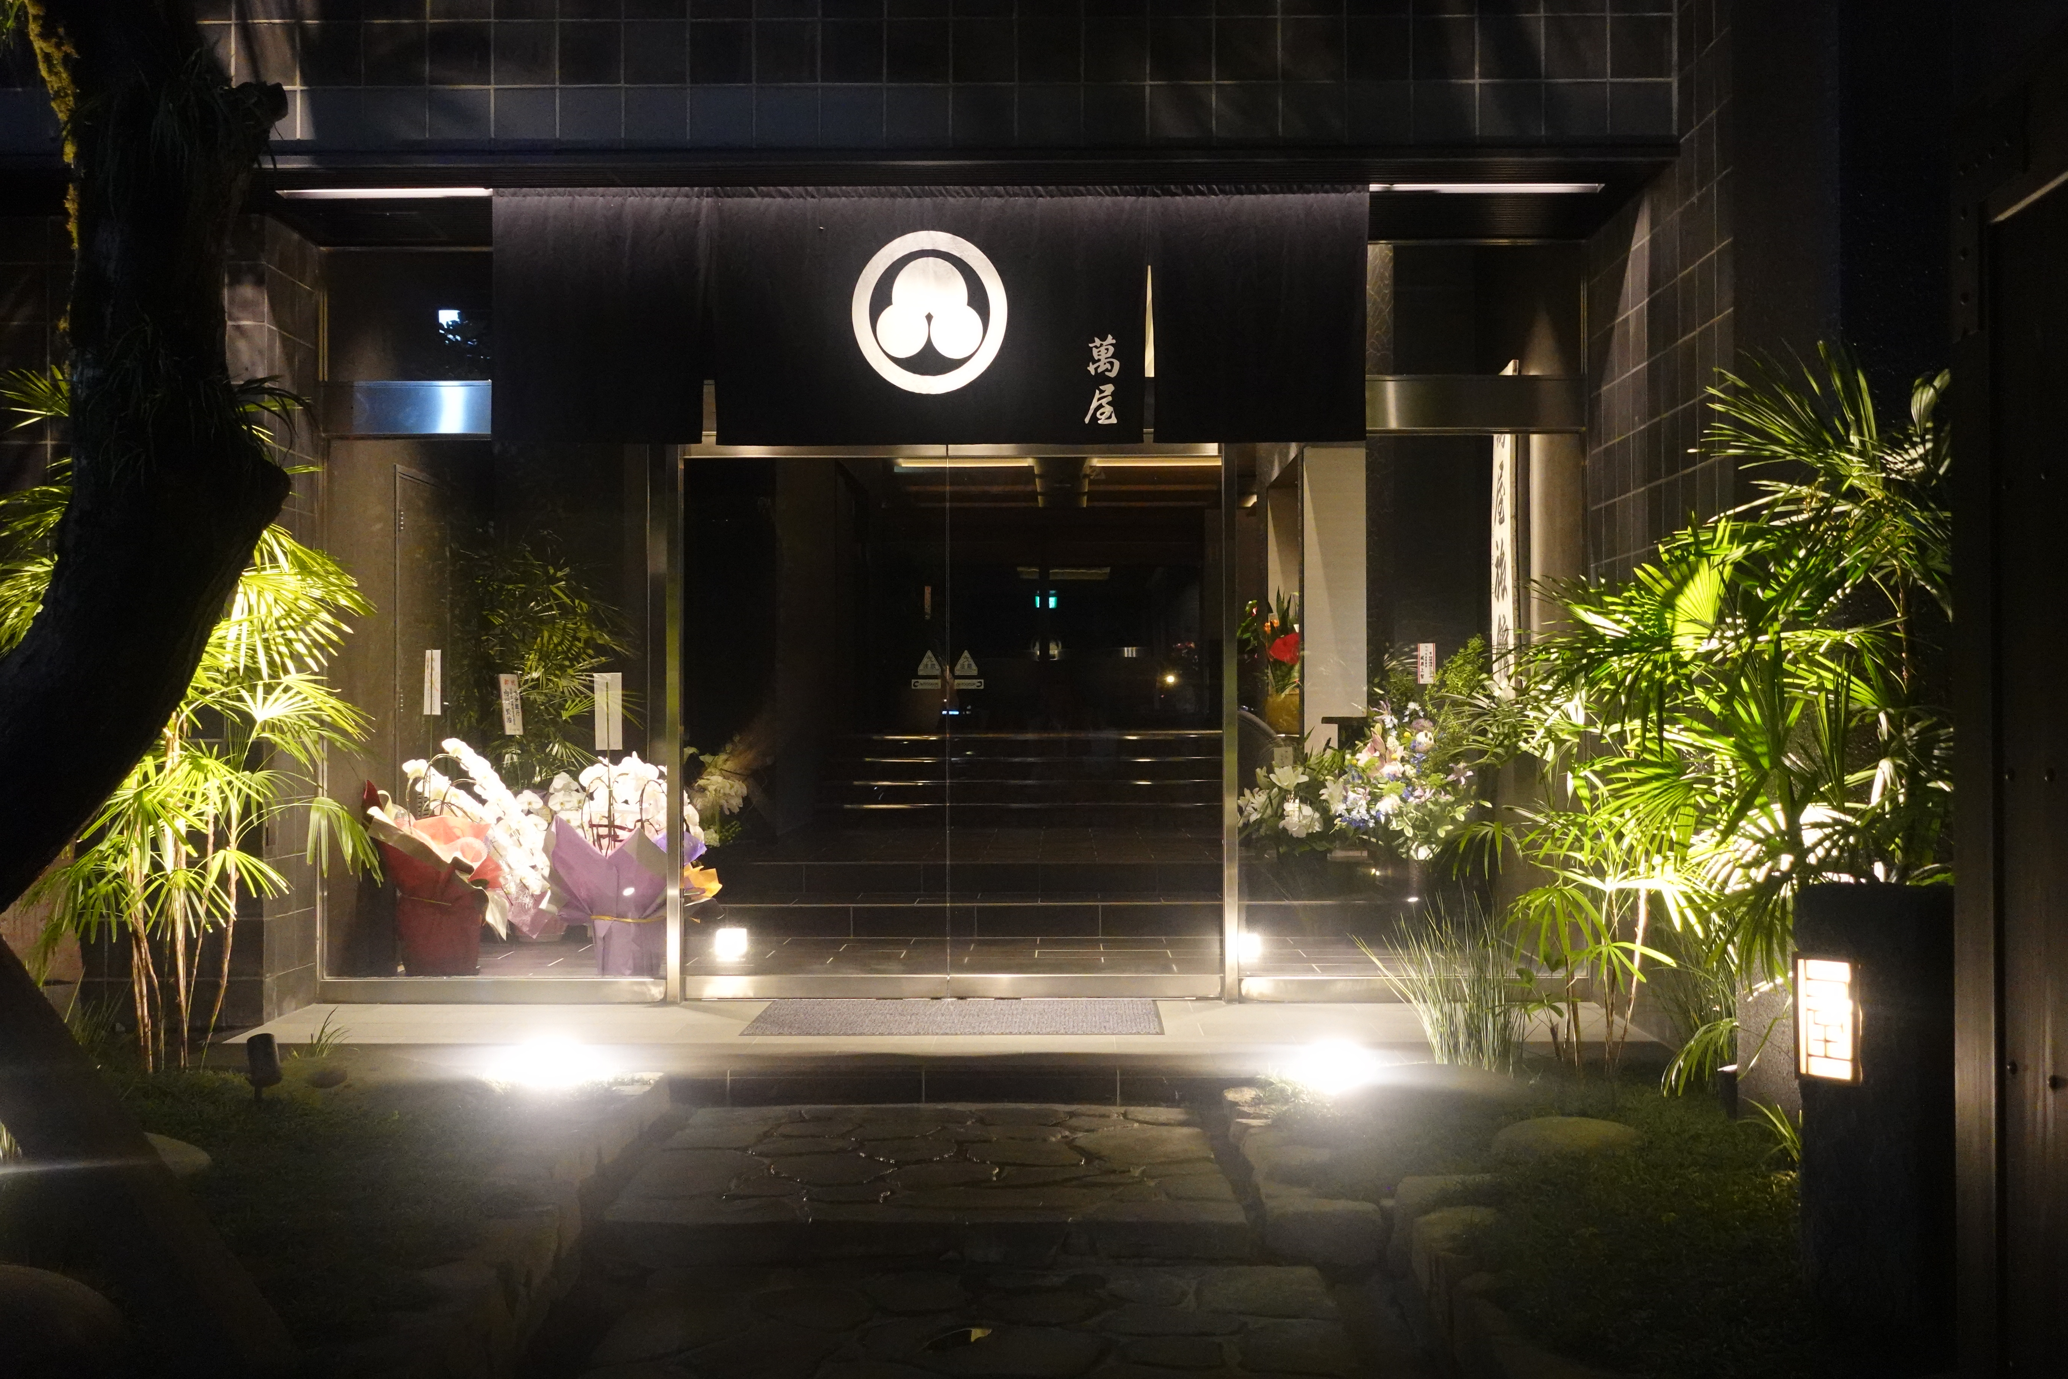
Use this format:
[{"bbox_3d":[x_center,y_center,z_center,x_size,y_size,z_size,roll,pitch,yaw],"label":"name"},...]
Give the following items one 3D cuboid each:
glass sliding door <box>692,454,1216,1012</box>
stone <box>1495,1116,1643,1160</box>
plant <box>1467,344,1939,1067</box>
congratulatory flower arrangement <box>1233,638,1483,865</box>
[{"bbox_3d":[-0.309,0.118,8.400,2.050,2.090,0.090,0,-1,0],"label":"glass sliding door"},{"bbox_3d":[1.374,1.155,5.800,0.390,0.090,0.320,0,-1,0],"label":"stone"},{"bbox_3d":[1.956,0.079,6.450,1.500,2.120,1.250,0,-1,0],"label":"plant"},{"bbox_3d":[1.600,0.315,10.900,1.200,1.120,0.750,0,-1,0],"label":"congratulatory flower arrangement"}]

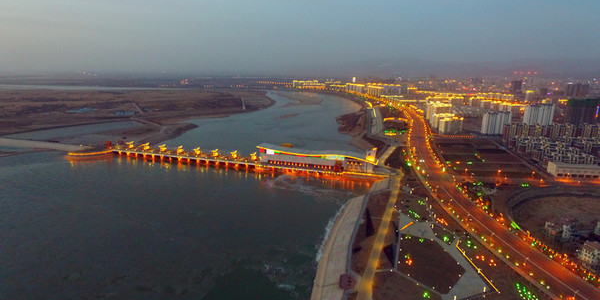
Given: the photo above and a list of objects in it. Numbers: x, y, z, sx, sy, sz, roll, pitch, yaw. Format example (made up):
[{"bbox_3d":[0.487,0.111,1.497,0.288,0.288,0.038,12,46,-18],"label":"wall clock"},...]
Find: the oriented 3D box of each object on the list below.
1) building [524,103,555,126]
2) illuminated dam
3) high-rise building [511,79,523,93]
[{"bbox_3d":[557.080,-74.030,812.500,56.000,54.000,16.000,2,13,10],"label":"building"},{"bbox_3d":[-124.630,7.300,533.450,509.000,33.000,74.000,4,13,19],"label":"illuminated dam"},{"bbox_3d":[1327.980,-382.210,2122.380,50.000,84.000,30.000,3,13,13],"label":"high-rise building"}]

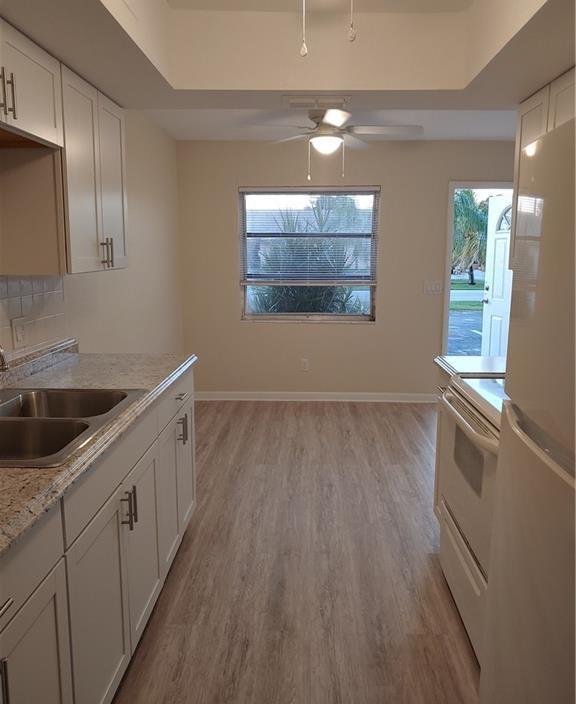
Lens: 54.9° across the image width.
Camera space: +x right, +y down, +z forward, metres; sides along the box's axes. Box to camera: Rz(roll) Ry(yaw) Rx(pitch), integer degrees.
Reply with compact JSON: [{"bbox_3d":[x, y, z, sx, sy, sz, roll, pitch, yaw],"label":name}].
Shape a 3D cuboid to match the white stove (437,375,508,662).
[{"bbox_3d":[0.982,0.620,2.043,0.660,0.950,0.760,1,10,2],"label":"white stove"}]

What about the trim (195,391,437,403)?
[{"bbox_3d":[0.237,0.433,5.377,2.445,0.100,0.020,1,10,2],"label":"trim"}]

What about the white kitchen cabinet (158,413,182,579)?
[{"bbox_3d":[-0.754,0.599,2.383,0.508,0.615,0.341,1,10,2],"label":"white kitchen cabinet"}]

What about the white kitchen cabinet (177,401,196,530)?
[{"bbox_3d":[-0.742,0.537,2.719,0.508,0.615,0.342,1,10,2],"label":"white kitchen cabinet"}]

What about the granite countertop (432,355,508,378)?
[{"bbox_3d":[1.047,0.084,2.608,0.610,0.040,0.430,1,10,2],"label":"granite countertop"}]

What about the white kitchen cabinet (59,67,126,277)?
[{"bbox_3d":[-0.951,-0.724,2.355,0.315,0.748,0.675,1,10,2],"label":"white kitchen cabinet"}]

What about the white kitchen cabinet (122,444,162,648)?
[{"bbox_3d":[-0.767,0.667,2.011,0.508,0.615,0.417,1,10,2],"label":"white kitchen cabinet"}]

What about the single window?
[{"bbox_3d":[0.197,-0.895,5.170,1.285,1.230,0.100,1,10,2],"label":"single window"}]

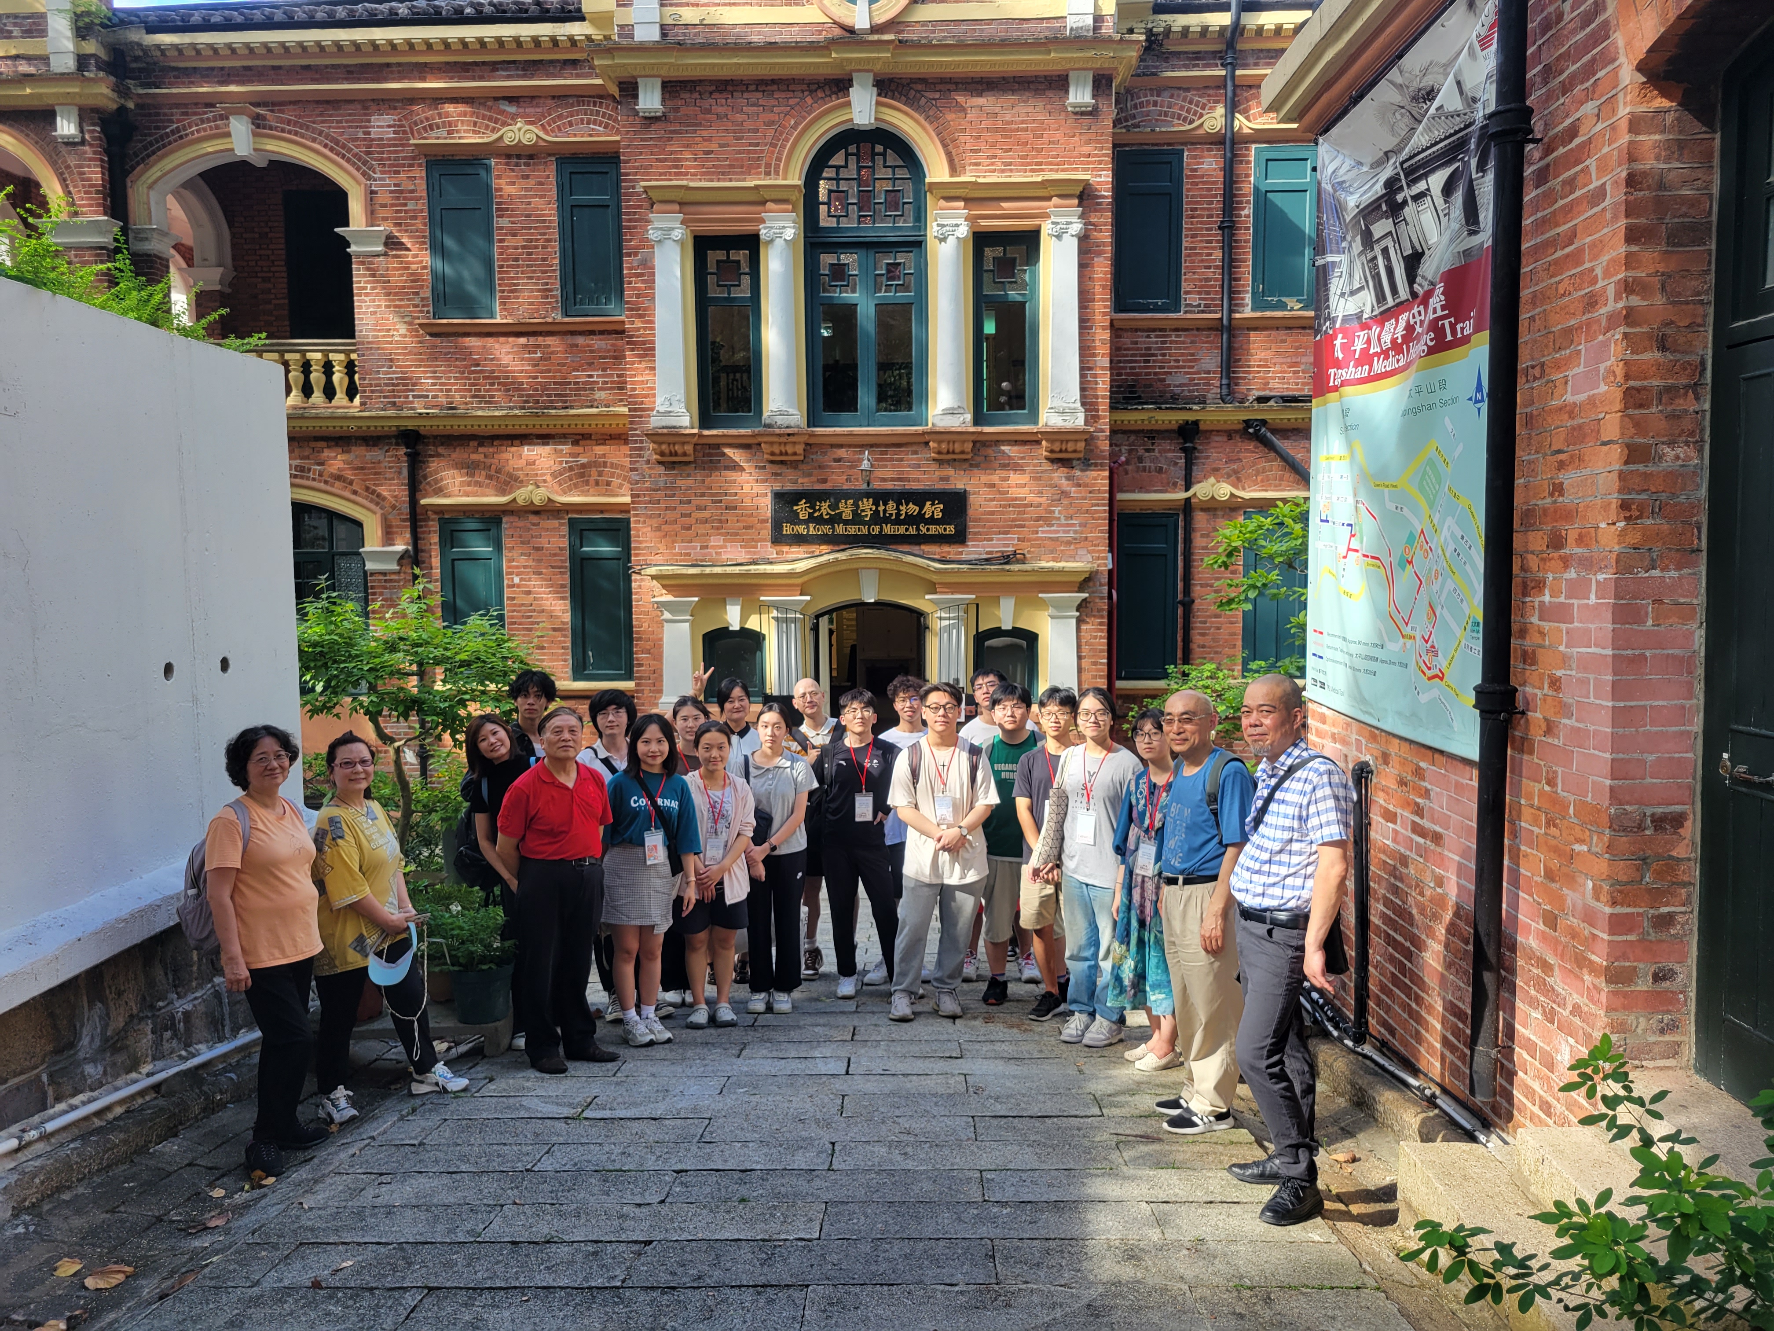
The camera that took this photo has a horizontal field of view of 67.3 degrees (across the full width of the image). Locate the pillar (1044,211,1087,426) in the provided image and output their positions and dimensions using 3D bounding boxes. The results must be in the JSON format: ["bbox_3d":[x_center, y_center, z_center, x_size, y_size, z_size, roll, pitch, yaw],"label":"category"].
[{"bbox_3d":[1.982,-3.841,14.897,0.428,2.389,0.360,0,4,2],"label":"pillar"}]

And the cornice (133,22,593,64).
[{"bbox_3d":[-5.988,-7.209,15.626,5.600,0.360,0.360,0,5,2],"label":"cornice"}]

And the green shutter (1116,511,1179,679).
[{"bbox_3d":[3.139,-0.847,16.102,0.772,2.005,0.070,0,5,2],"label":"green shutter"}]

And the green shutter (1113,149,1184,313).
[{"bbox_3d":[3.131,-5.190,15.970,0.826,1.943,0.090,0,4,2],"label":"green shutter"}]

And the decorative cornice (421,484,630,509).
[{"bbox_3d":[-4.361,-2.064,16.332,2.741,0.337,0.180,0,4,2],"label":"decorative cornice"}]

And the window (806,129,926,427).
[{"bbox_3d":[-0.238,-4.356,15.033,1.340,3.256,0.150,0,5,2],"label":"window"}]

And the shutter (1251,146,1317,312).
[{"bbox_3d":[4.776,-5.207,15.918,0.804,1.952,0.090,0,4,2],"label":"shutter"}]

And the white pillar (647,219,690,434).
[{"bbox_3d":[-2.412,-3.842,15.033,0.443,2.358,0.360,0,4,2],"label":"white pillar"}]

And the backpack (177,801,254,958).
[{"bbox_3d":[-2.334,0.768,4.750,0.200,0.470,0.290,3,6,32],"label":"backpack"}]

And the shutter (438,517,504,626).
[{"bbox_3d":[-5.143,-0.818,16.563,0.835,2.022,0.090,0,4,2],"label":"shutter"}]

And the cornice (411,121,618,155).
[{"bbox_3d":[-4.318,-6.217,15.788,2.580,0.380,0.160,0,5,2],"label":"cornice"}]

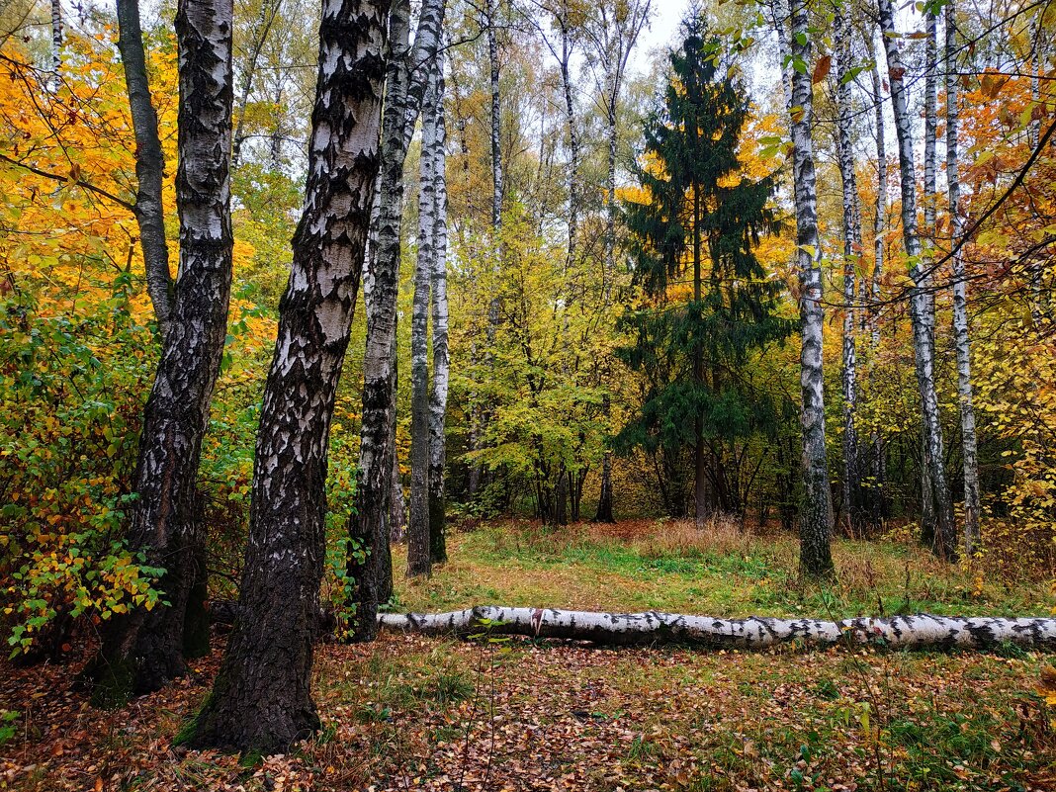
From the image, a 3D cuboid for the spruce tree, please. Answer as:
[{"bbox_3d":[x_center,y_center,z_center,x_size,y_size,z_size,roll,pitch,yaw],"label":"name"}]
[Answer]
[{"bbox_3d":[4.030,-3.100,17.000,4.100,12.200,4.100,0,-5,0],"label":"spruce tree"}]

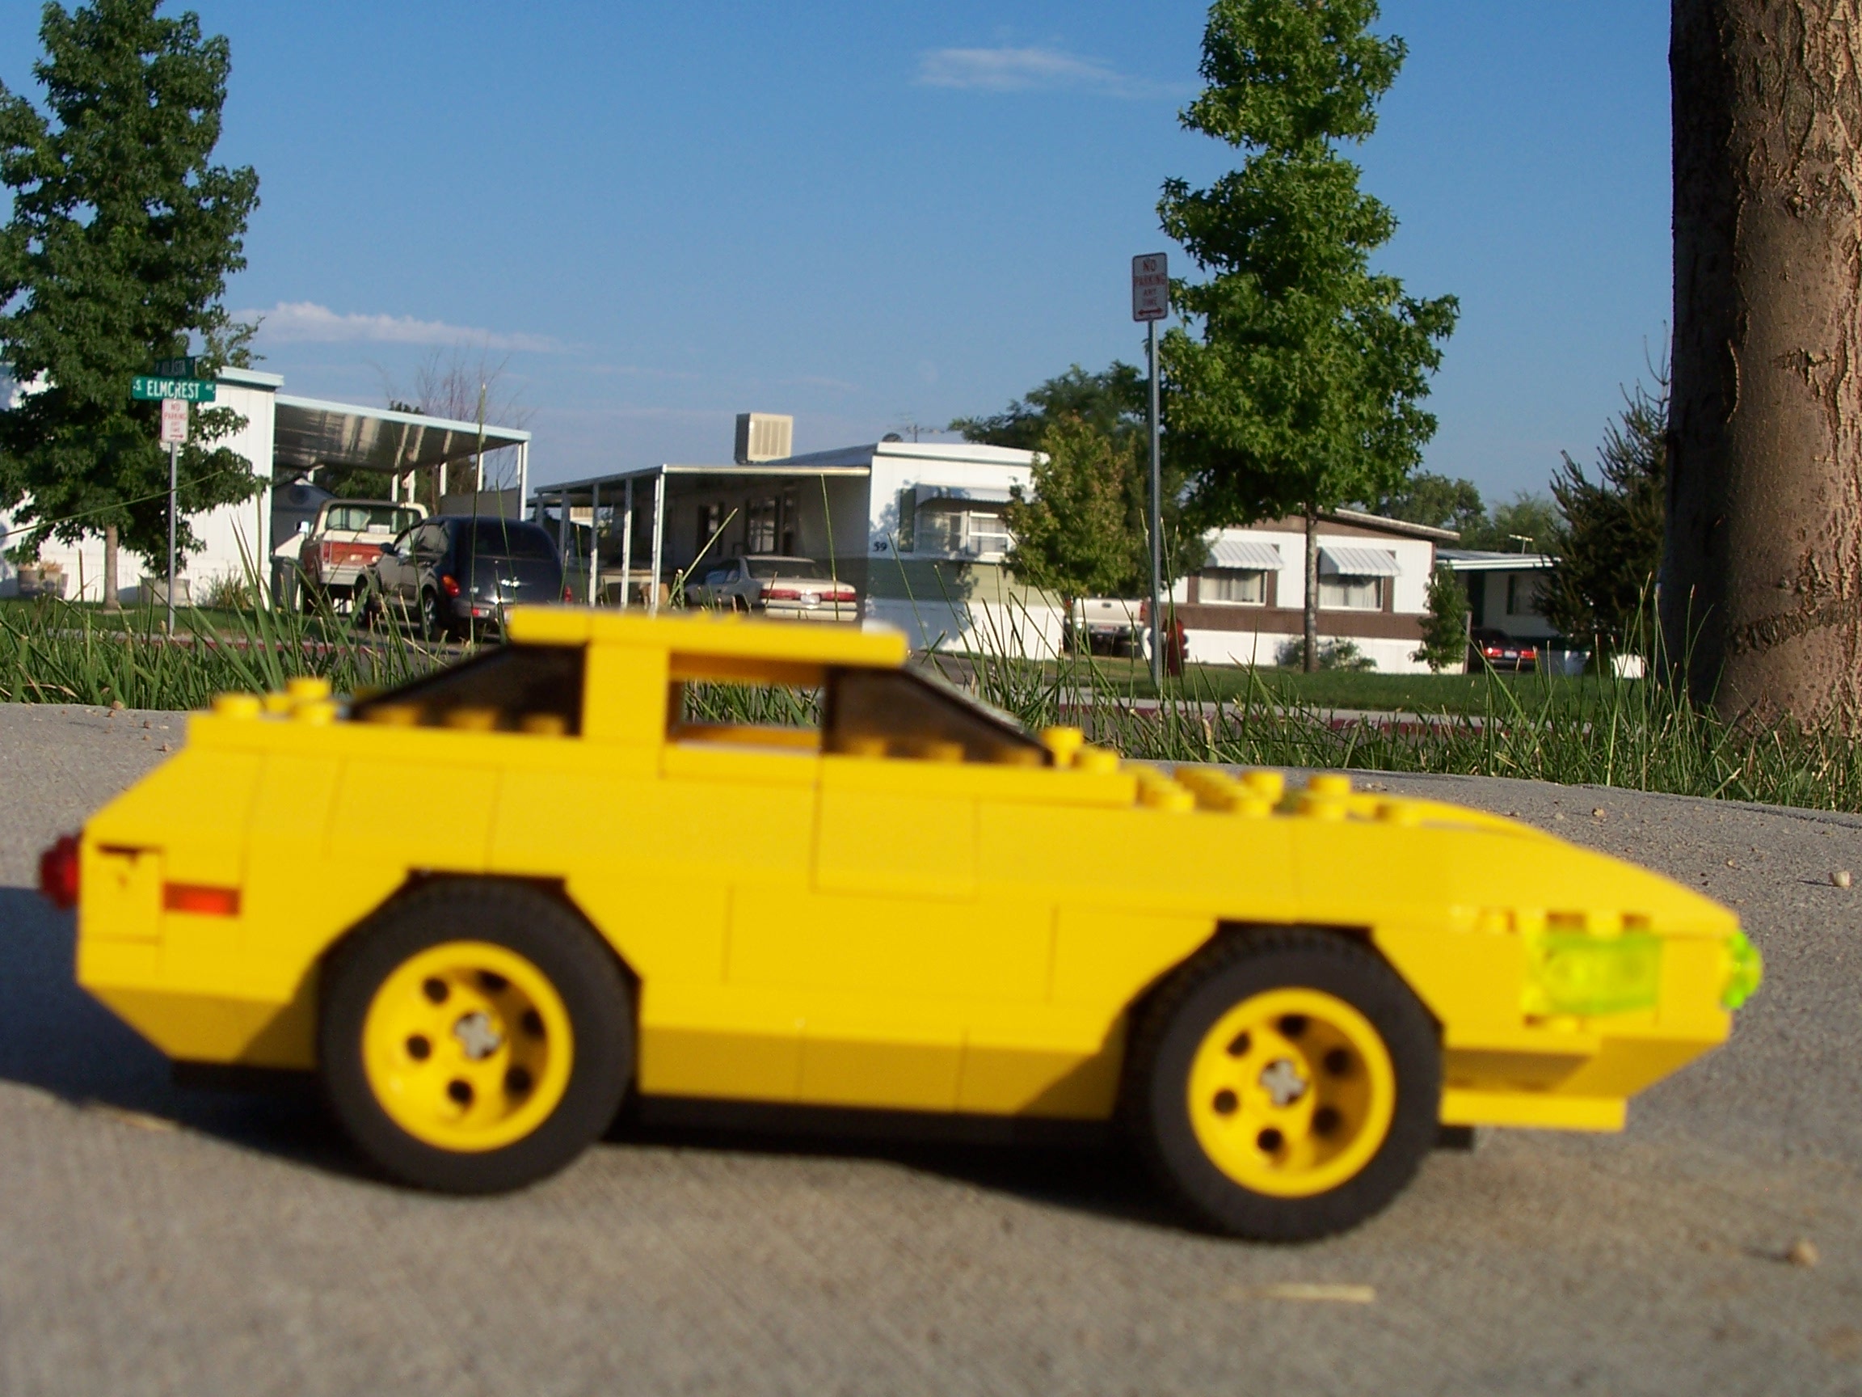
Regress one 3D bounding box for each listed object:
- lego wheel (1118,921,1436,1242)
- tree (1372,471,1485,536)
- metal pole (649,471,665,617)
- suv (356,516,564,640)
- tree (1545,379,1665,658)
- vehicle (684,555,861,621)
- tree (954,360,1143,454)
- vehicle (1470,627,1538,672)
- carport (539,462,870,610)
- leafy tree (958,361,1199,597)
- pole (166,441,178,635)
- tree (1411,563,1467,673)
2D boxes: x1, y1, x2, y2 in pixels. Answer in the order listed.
[{"bbox_3d":[0.054,0.058,0.408,0.043,0.043,0.021,3,1,0],"label":"lego wheel"},{"bbox_3d":[17.598,-4.599,95.000,4.600,6.600,4.600,3,2,0],"label":"tree"},{"bbox_3d":[-4.462,-2.404,44.000,0.130,2.650,0.100,2,3,-23],"label":"metal pole"},{"bbox_3d":[-6.080,-1.560,34.500,1.720,1.600,4.280,2,3,-28],"label":"suv"},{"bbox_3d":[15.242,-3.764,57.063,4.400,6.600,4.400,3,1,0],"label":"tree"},{"bbox_3d":[-2.968,-1.882,49.000,1.800,1.420,4.800,2,3,-21],"label":"vehicle"},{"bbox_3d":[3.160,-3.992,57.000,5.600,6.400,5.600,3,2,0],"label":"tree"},{"bbox_3d":[15.067,-1.271,75.166,1.730,1.400,4.500,2,1,-17],"label":"vehicle"},{"bbox_3d":[-4.713,-2.681,51.320,3.650,2.950,11.000,2,1,-20],"label":"carport"},{"bbox_3d":[2.838,-3.965,54.059,4.800,5.600,4.600,3,1,0],"label":"leafy tree"},{"bbox_3d":[-8.174,-1.859,29.000,0.060,2.400,0.060,1,2,-16],"label":"pole"},{"bbox_3d":[10.979,-1.741,58.000,1.250,2.350,1.200,3,1,0],"label":"tree"}]

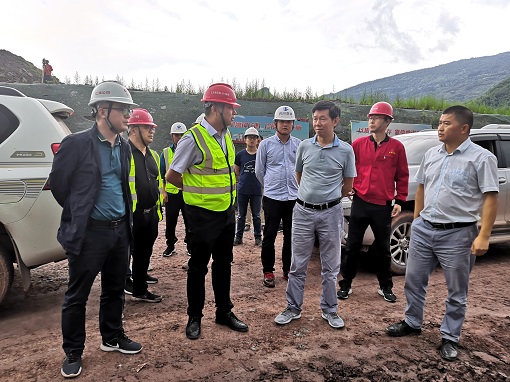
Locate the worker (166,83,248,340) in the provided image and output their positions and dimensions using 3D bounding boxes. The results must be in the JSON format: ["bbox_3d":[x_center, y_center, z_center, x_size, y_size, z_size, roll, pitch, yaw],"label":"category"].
[{"bbox_3d":[-0.325,0.131,2.900,0.460,1.800,0.550,6,7,44],"label":"worker"}]

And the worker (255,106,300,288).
[{"bbox_3d":[0.270,0.037,4.100,0.540,1.785,0.380,1,5,-2],"label":"worker"}]

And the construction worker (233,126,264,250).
[{"bbox_3d":[-0.075,-0.080,6.000,0.520,1.745,0.340,1,5,0],"label":"construction worker"}]

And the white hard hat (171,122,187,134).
[{"bbox_3d":[-1.010,-0.825,5.240,0.220,0.160,0.280,1,5,-10],"label":"white hard hat"}]

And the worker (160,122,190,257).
[{"bbox_3d":[-1.010,-0.034,5.330,0.520,1.750,0.380,1,5,-10],"label":"worker"}]

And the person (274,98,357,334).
[{"bbox_3d":[0.477,0.165,3.130,0.600,1.725,0.420,3,5,17],"label":"person"}]

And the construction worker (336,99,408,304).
[{"bbox_3d":[1.085,0.085,3.680,0.630,1.790,0.400,3,5,22],"label":"construction worker"}]

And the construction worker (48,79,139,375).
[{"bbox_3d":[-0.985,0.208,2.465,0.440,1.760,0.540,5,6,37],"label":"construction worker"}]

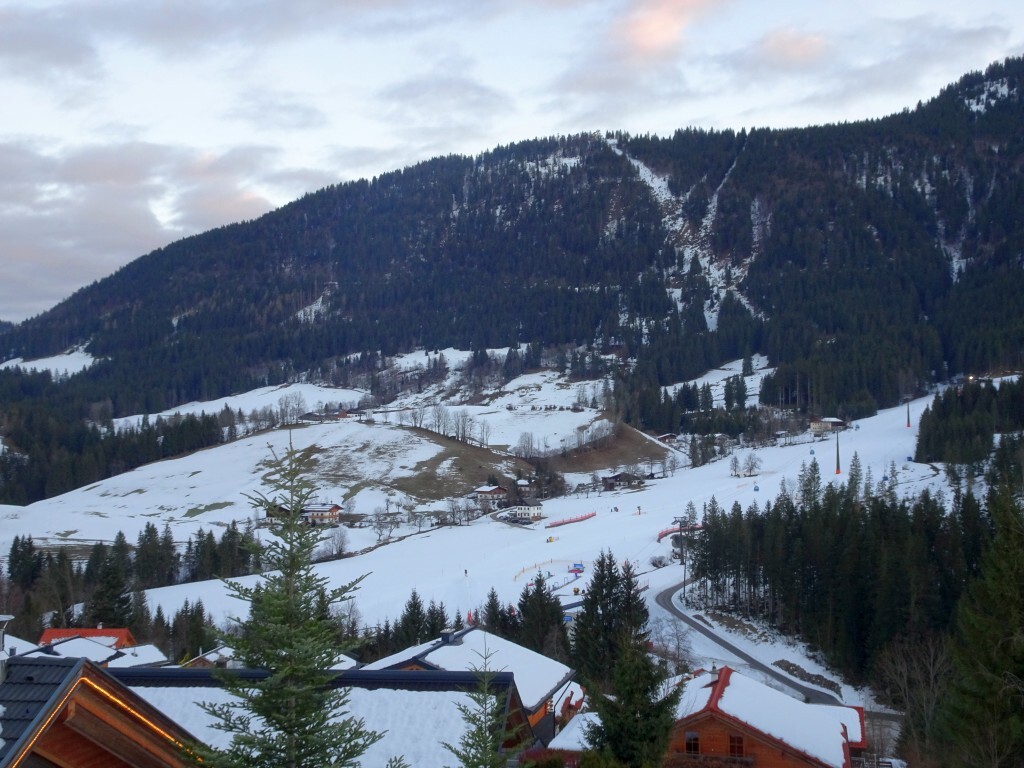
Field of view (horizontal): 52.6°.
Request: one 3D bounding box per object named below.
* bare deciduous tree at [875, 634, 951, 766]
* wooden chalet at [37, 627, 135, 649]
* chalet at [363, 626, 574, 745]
[{"bbox_3d":[27.463,21.566,71.000,5.200,8.800,5.000,0,-4,0],"label":"bare deciduous tree"},{"bbox_3d":[-51.658,33.245,125.756,10.000,7.000,9.000,0,-4,0],"label":"wooden chalet"},{"bbox_3d":[-3.763,16.094,50.947,12.210,6.800,9.380,-1,-4,15],"label":"chalet"}]

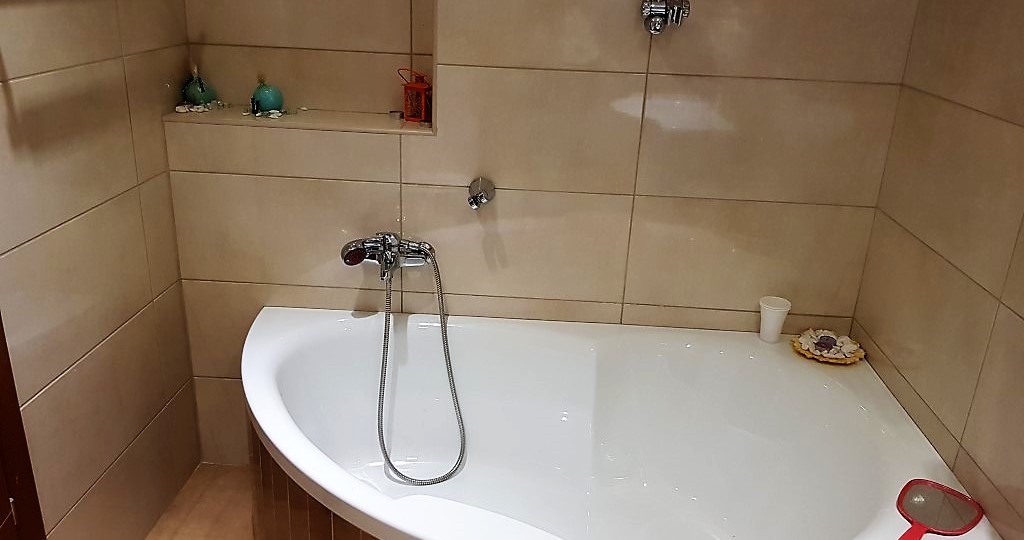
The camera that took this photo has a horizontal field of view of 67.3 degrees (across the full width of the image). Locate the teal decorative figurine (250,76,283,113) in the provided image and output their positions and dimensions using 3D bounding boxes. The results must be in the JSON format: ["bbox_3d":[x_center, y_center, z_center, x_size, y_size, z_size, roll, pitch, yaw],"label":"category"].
[{"bbox_3d":[-0.639,-0.459,2.011,0.088,0.099,0.085,3,21,2],"label":"teal decorative figurine"}]

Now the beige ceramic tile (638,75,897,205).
[{"bbox_3d":[0.614,-0.311,1.877,0.599,0.300,0.012,3,21,2],"label":"beige ceramic tile"}]

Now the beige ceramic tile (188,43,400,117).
[{"bbox_3d":[-0.569,-0.516,2.083,0.603,0.159,0.012,3,21,2],"label":"beige ceramic tile"}]

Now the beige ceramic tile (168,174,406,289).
[{"bbox_3d":[-0.592,-0.100,2.032,0.608,0.300,0.012,3,21,2],"label":"beige ceramic tile"}]

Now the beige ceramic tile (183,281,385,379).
[{"bbox_3d":[-0.604,0.180,2.141,0.608,0.300,0.012,3,21,2],"label":"beige ceramic tile"}]

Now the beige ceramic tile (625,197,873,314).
[{"bbox_3d":[0.603,-0.032,1.986,0.599,0.300,0.012,3,21,2],"label":"beige ceramic tile"}]

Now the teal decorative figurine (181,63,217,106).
[{"bbox_3d":[-0.824,-0.486,2.046,0.093,0.115,0.093,3,21,2],"label":"teal decorative figurine"}]

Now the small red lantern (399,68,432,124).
[{"bbox_3d":[-0.244,-0.455,2.014,0.066,0.125,0.062,10,22,18],"label":"small red lantern"}]

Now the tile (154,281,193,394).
[{"bbox_3d":[-0.915,0.190,2.078,0.010,0.300,0.146,3,21,2],"label":"tile"}]

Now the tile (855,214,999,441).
[{"bbox_3d":[0.890,0.092,1.700,0.010,0.300,0.582,3,21,2],"label":"tile"}]

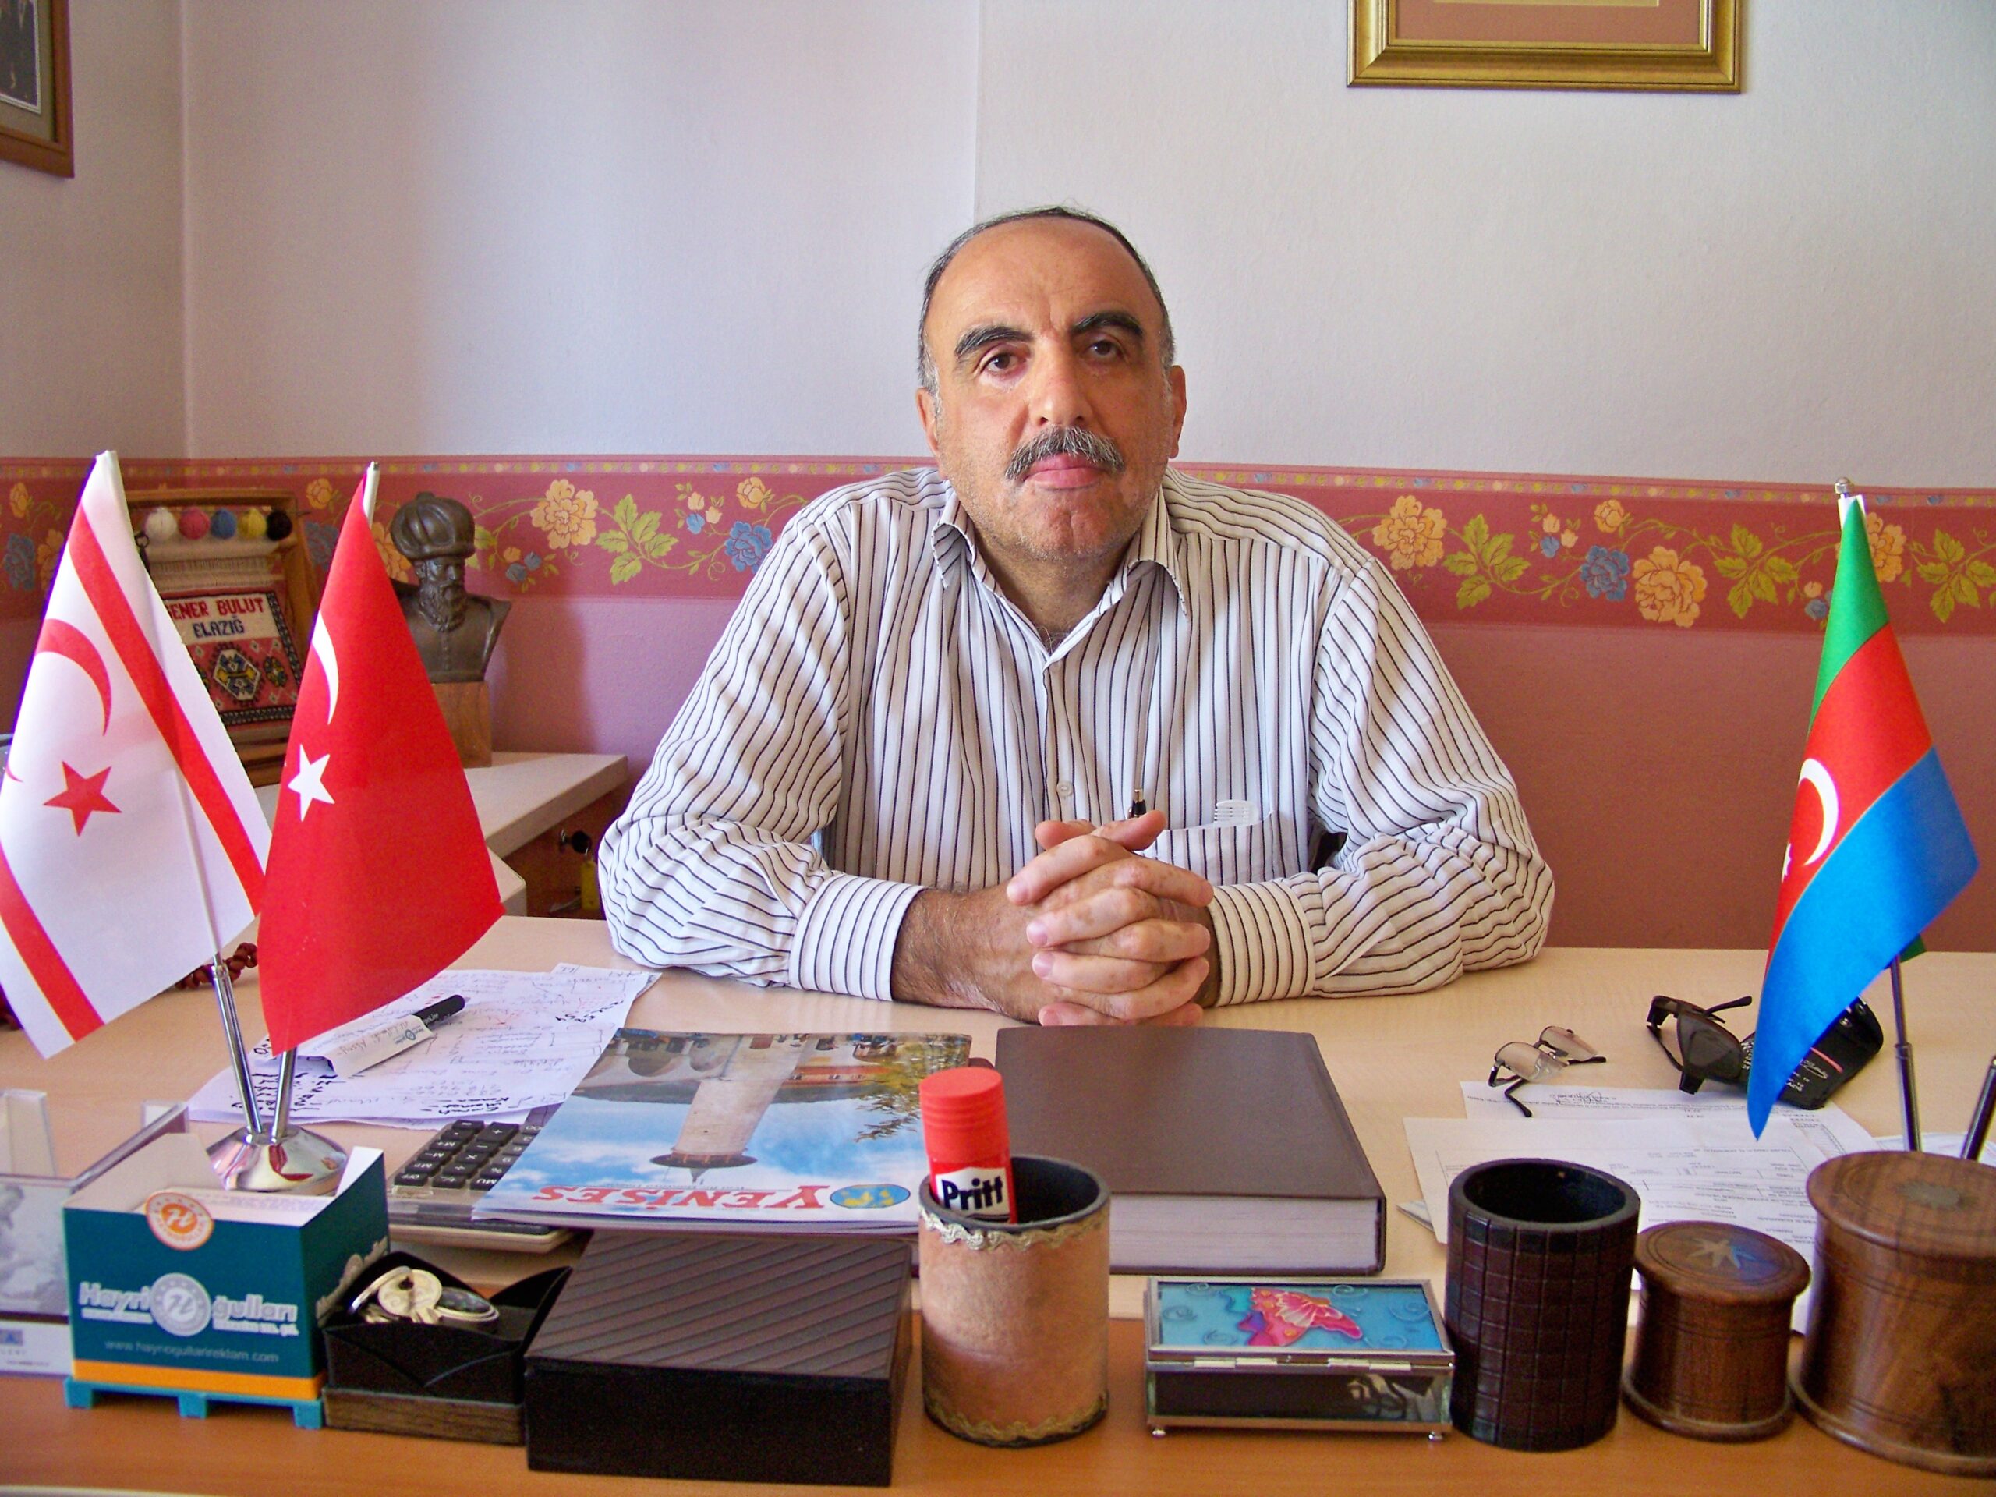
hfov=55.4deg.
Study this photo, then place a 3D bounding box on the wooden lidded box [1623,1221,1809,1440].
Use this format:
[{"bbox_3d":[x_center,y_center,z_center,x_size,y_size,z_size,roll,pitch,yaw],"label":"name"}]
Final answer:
[{"bbox_3d":[0.264,0.214,0.702,0.062,0.056,0.062,0,9,0],"label":"wooden lidded box"}]

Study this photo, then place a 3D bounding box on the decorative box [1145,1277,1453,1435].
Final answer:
[{"bbox_3d":[0.109,0.225,0.705,0.107,0.032,0.059,1,9,2],"label":"decorative box"}]

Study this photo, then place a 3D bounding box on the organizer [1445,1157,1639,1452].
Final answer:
[{"bbox_3d":[0.212,0.219,0.751,0.074,0.091,0.074,1,9,0],"label":"organizer"}]

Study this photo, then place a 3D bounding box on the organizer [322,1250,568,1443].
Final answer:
[{"bbox_3d":[-0.216,0.238,0.759,0.078,0.043,0.067,2,9,6],"label":"organizer"}]

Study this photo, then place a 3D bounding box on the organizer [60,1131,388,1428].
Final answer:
[{"bbox_3d":[-0.309,0.215,0.771,0.100,0.083,0.076,2,9,7],"label":"organizer"}]

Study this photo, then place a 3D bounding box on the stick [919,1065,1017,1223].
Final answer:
[{"bbox_3d":[-0.007,0.189,0.752,0.032,0.119,0.032,-7,9,-2],"label":"stick"}]

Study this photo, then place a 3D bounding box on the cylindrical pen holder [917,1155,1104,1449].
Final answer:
[{"bbox_3d":[0.007,0.201,0.697,0.069,0.080,0.069,0,9,0],"label":"cylindrical pen holder"}]

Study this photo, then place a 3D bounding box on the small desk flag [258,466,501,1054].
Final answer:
[{"bbox_3d":[-0.238,0.007,0.729,0.094,0.229,0.060,0,9,-6],"label":"small desk flag"}]

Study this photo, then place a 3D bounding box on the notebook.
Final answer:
[{"bbox_3d":[0.089,0.206,1.008,0.186,0.038,0.254,1,9,1],"label":"notebook"}]

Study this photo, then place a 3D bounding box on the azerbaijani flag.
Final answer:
[{"bbox_3d":[0.335,0.026,0.735,0.088,0.245,0.075,4,9,21],"label":"azerbaijani flag"}]

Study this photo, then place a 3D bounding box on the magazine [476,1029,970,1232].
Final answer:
[{"bbox_3d":[-0.118,0.185,0.950,0.203,0.010,0.288,0,7,0],"label":"magazine"}]

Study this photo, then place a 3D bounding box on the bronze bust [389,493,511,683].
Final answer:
[{"bbox_3d":[-0.665,-0.192,2.298,0.158,0.230,0.115,-3,9,-25],"label":"bronze bust"}]

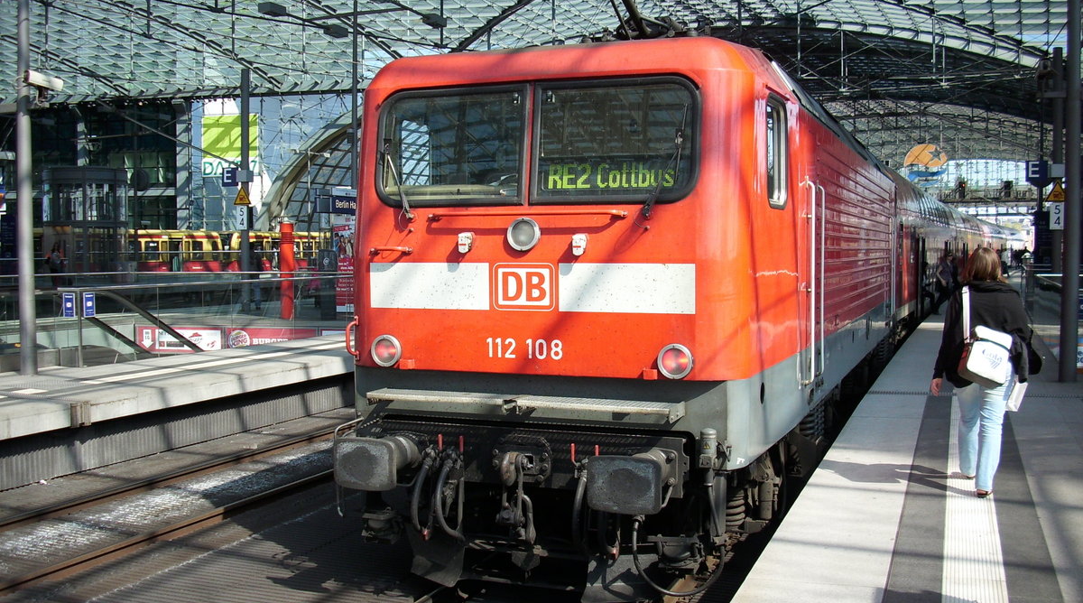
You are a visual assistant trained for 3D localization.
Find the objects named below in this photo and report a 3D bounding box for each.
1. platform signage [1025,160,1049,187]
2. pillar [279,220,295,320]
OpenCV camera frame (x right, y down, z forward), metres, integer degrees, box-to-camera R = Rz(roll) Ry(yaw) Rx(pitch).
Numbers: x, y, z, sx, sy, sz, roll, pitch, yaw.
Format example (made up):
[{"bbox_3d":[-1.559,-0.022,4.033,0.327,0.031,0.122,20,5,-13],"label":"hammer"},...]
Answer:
[{"bbox_3d":[11.454,-2.981,22.400,0.540,0.560,0.090,1,3,21],"label":"platform signage"},{"bbox_3d":[-5.994,-0.732,22.800,0.350,2.320,0.350,1,3,21],"label":"pillar"}]

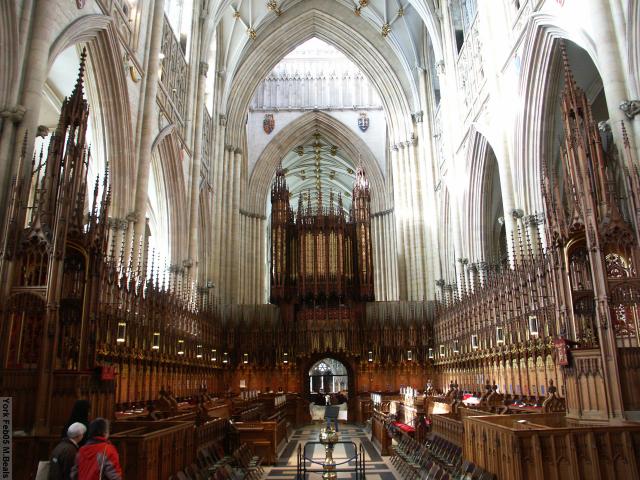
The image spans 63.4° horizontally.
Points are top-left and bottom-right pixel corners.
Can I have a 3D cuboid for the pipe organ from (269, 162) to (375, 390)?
[{"bbox_3d":[0.130,2.303,34.607,6.500,15.400,3.400,-1,-15,1],"label":"pipe organ"}]

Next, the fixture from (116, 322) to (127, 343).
[{"bbox_3d":[-5.242,2.451,13.706,0.190,0.500,0.190,-1,-15,1],"label":"fixture"}]

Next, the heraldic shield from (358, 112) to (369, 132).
[{"bbox_3d":[4.539,-12.267,53.945,1.042,2.373,0.200,-1,-15,1],"label":"heraldic shield"}]

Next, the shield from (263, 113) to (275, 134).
[{"bbox_3d":[-5.335,-12.144,54.044,1.236,2.562,0.200,-1,-15,1],"label":"shield"}]

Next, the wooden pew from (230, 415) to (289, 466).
[{"bbox_3d":[-1.940,6.938,18.454,1.350,1.140,6.000,-1,-15,1],"label":"wooden pew"}]

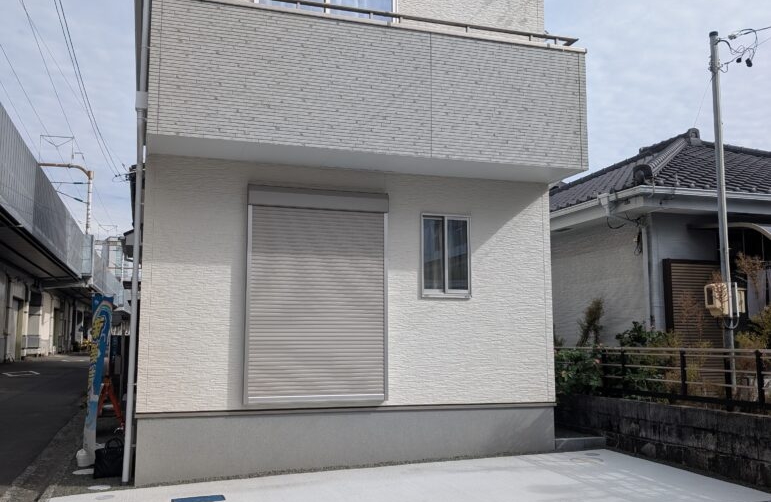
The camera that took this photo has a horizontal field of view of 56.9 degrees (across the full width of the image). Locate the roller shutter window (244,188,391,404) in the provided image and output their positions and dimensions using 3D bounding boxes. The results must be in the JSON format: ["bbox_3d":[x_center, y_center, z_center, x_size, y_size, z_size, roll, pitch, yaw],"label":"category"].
[{"bbox_3d":[-0.734,0.474,7.755,1.573,2.313,0.130,2,-7,-17],"label":"roller shutter window"}]

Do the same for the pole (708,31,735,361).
[{"bbox_3d":[3.869,-0.400,8.120,0.100,4.400,0.100,2,-7,-17],"label":"pole"}]

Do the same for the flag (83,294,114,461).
[{"bbox_3d":[-3.264,1.427,8.087,0.120,1.850,0.500,-2,-7,18],"label":"flag"}]

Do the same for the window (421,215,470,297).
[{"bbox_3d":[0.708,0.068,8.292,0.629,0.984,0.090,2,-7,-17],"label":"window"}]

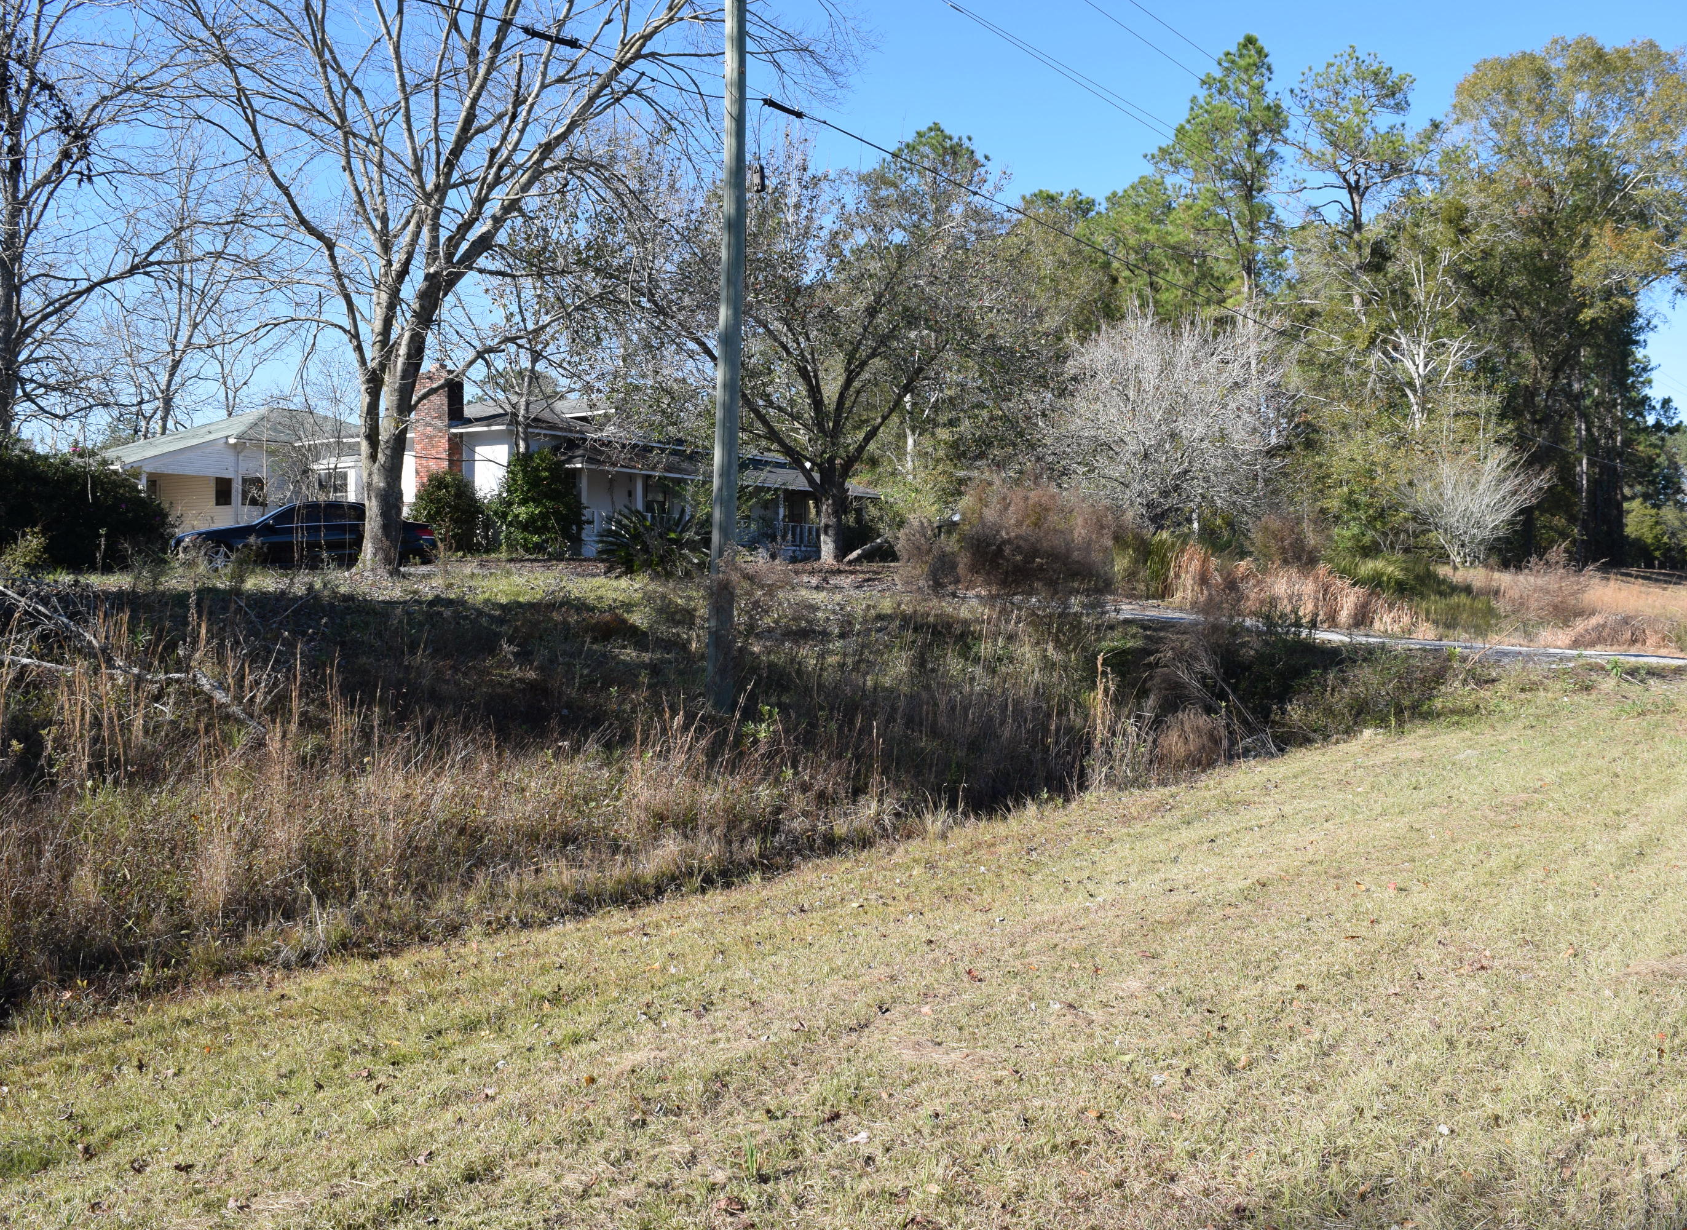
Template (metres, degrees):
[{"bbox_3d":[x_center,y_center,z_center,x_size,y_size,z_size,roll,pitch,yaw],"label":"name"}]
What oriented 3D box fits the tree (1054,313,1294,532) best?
[{"bbox_3d":[10.520,-5.686,44.000,7.400,8.000,6.800,1,2,13],"label":"tree"}]

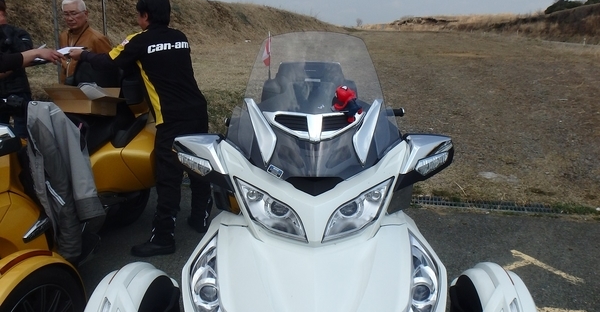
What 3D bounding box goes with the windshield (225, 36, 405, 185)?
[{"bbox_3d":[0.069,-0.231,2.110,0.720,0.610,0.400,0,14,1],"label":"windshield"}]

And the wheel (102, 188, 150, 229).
[{"bbox_3d":[-1.410,0.259,3.759,0.210,0.600,0.600,3,15,13],"label":"wheel"}]

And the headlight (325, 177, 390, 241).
[{"bbox_3d":[0.245,0.203,1.914,0.280,0.195,0.190,-1,14,-4],"label":"headlight"}]

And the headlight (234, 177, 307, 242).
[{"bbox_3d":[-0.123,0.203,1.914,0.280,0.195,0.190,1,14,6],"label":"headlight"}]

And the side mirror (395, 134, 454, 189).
[{"bbox_3d":[0.545,0.011,2.133,0.250,0.190,0.190,0,14,-1],"label":"side mirror"}]

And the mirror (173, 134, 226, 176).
[{"bbox_3d":[-0.440,0.002,2.130,0.235,0.165,0.180,1,14,3],"label":"mirror"}]

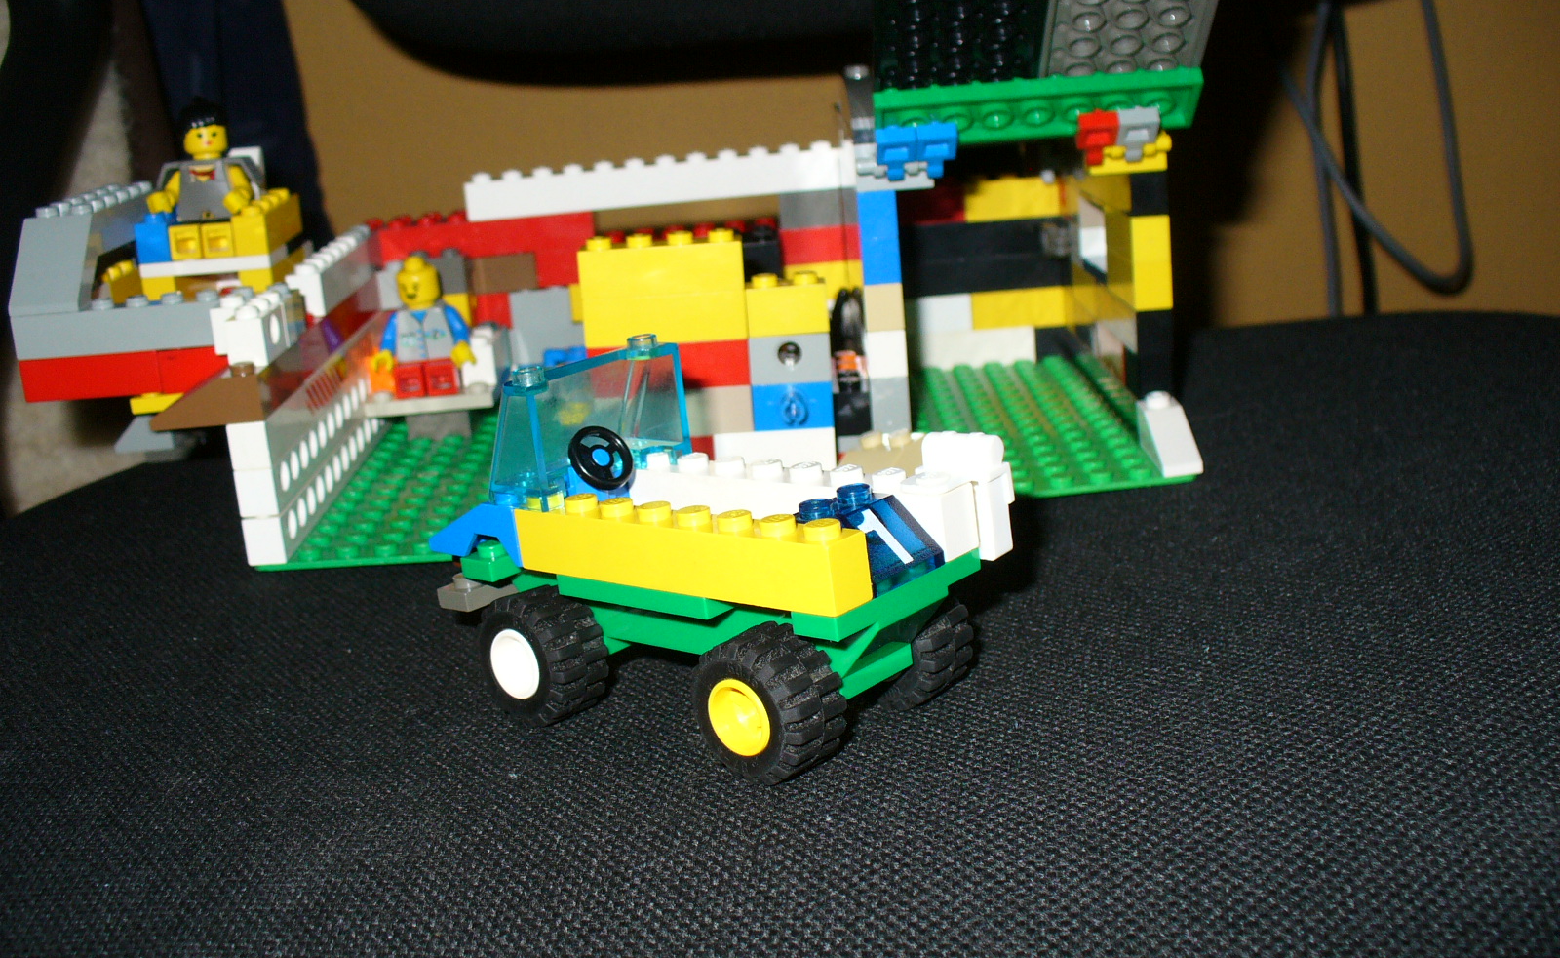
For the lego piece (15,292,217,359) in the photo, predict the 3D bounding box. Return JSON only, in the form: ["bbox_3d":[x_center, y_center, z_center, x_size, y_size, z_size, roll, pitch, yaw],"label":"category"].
[{"bbox_3d":[-0.137,-0.034,0.367,0.062,0.011,0.008,-4,17,0],"label":"lego piece"}]

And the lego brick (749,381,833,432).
[{"bbox_3d":[0.003,-0.016,0.338,0.016,0.010,0.008,-4,15,0],"label":"lego brick"}]

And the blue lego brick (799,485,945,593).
[{"bbox_3d":[0.011,0.008,0.230,0.016,0.011,0.016,5,18,43],"label":"blue lego brick"}]

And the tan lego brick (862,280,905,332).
[{"bbox_3d":[0.021,-0.036,0.338,0.008,0.011,0.010,-4,16,0],"label":"tan lego brick"}]

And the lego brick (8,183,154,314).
[{"bbox_3d":[-0.161,-0.055,0.395,0.016,0.021,0.074,-4,16,0],"label":"lego brick"}]

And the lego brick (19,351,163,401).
[{"bbox_3d":[-0.152,-0.024,0.370,0.031,0.010,0.010,-4,17,0],"label":"lego brick"}]

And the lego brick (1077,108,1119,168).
[{"bbox_3d":[0.064,-0.070,0.339,0.008,0.004,0.013,-3,-20,4],"label":"lego brick"}]

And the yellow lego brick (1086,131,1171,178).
[{"bbox_3d":[0.071,-0.067,0.339,0.017,0.007,0.009,-5,15,1],"label":"yellow lego brick"}]

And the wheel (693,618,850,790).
[{"bbox_3d":[-0.001,0.031,0.231,0.021,0.021,0.012,5,18,42],"label":"wheel"}]

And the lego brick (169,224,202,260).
[{"bbox_3d":[-0.141,-0.058,0.402,0.008,0.009,0.012,-4,16,0],"label":"lego brick"}]

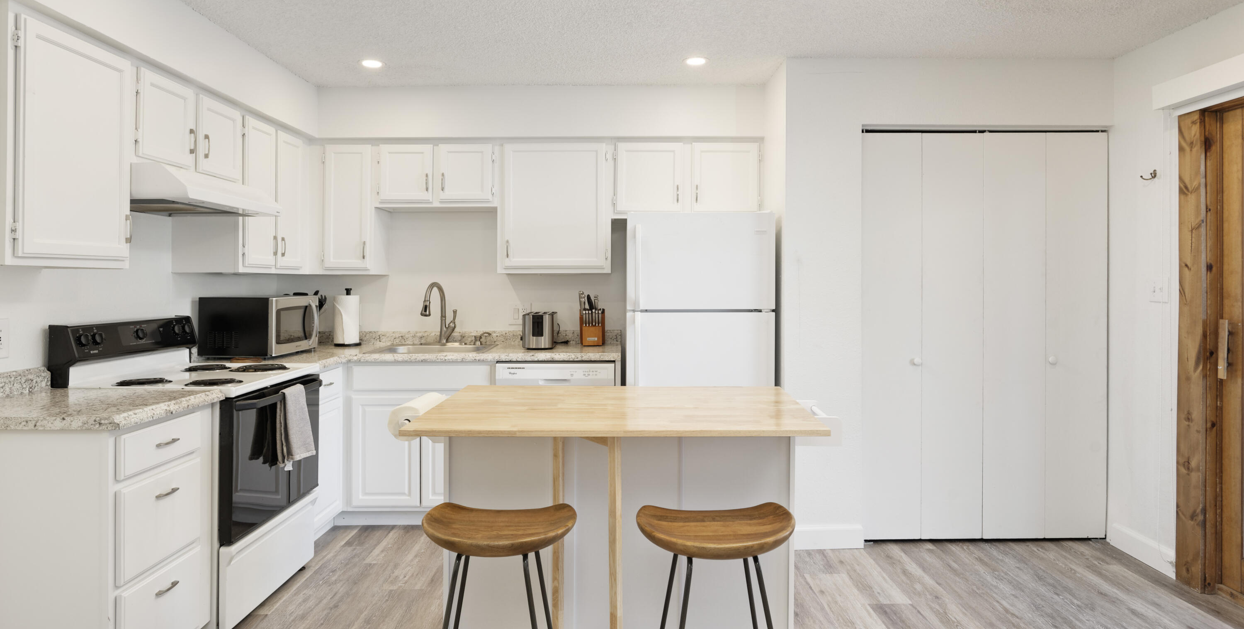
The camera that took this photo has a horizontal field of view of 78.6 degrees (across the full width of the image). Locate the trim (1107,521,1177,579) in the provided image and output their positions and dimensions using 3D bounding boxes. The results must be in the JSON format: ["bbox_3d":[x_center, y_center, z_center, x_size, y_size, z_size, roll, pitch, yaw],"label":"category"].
[{"bbox_3d":[2.412,1.081,3.520,0.018,0.115,0.460,0,1,0],"label":"trim"}]

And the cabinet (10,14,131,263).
[{"bbox_3d":[-1.919,-0.536,2.470,0.305,0.735,0.540,0,1,0],"label":"cabinet"}]

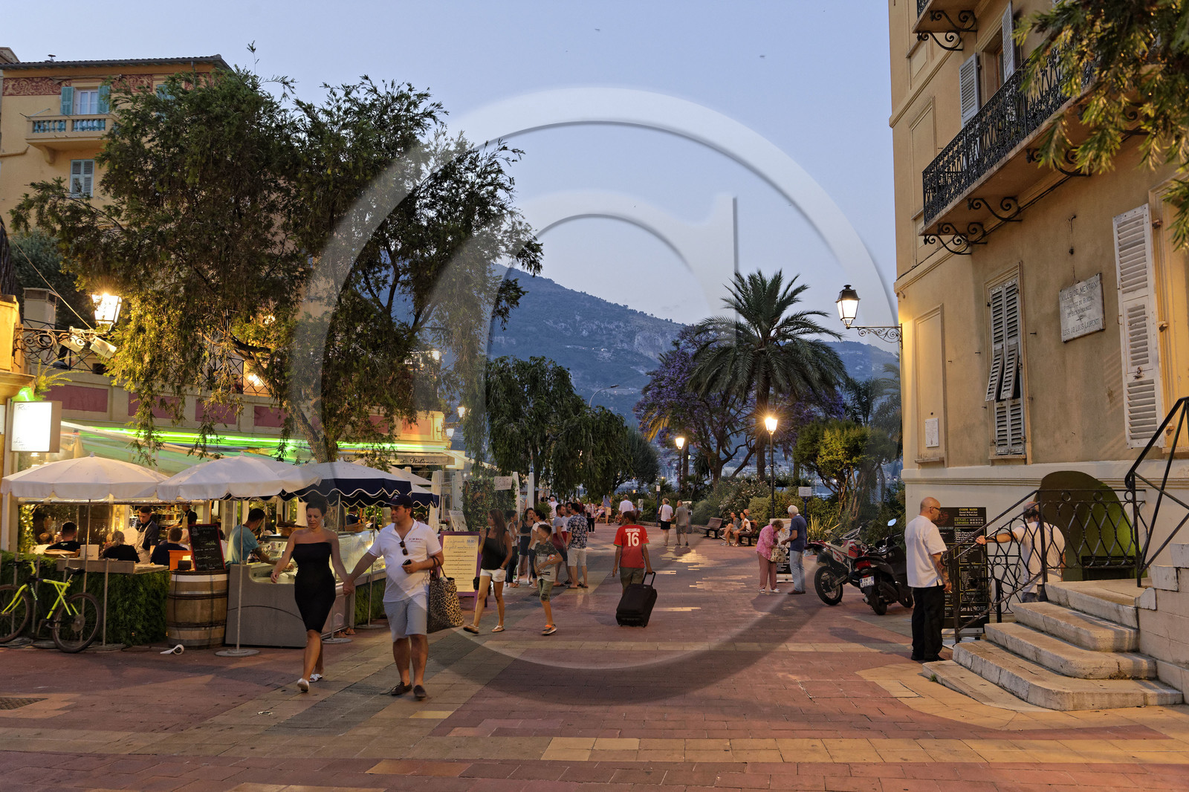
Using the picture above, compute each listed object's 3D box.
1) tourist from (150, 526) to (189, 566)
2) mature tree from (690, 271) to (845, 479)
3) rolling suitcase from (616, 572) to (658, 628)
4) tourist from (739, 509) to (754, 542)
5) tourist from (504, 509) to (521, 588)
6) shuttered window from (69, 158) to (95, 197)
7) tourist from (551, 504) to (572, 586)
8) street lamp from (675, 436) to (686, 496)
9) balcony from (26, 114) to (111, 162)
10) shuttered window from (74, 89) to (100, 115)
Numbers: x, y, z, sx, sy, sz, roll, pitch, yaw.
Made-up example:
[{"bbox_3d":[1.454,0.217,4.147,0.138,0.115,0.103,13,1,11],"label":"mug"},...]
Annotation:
[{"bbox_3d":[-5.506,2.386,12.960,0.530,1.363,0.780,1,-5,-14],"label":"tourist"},{"bbox_3d":[8.976,0.101,52.214,8.100,13.400,8.100,0,-5,0],"label":"mature tree"},{"bbox_3d":[0.646,2.727,13.763,0.410,0.250,1.070,-2,30,19],"label":"rolling suitcase"},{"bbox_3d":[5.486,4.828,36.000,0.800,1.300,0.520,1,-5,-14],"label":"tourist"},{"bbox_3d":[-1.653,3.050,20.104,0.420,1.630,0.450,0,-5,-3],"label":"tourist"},{"bbox_3d":[-21.940,-9.309,42.432,1.052,1.679,0.140,0,-5,6],"label":"shuttered window"},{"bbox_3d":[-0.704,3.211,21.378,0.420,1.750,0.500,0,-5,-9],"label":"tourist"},{"bbox_3d":[4.251,4.292,49.000,0.450,4.750,0.450,0,-5,0],"label":"street lamp"},{"bbox_3d":[-22.023,-10.854,42.082,3.793,1.785,0.970,0,-5,6],"label":"balcony"},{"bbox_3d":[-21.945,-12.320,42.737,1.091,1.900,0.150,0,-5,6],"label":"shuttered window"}]

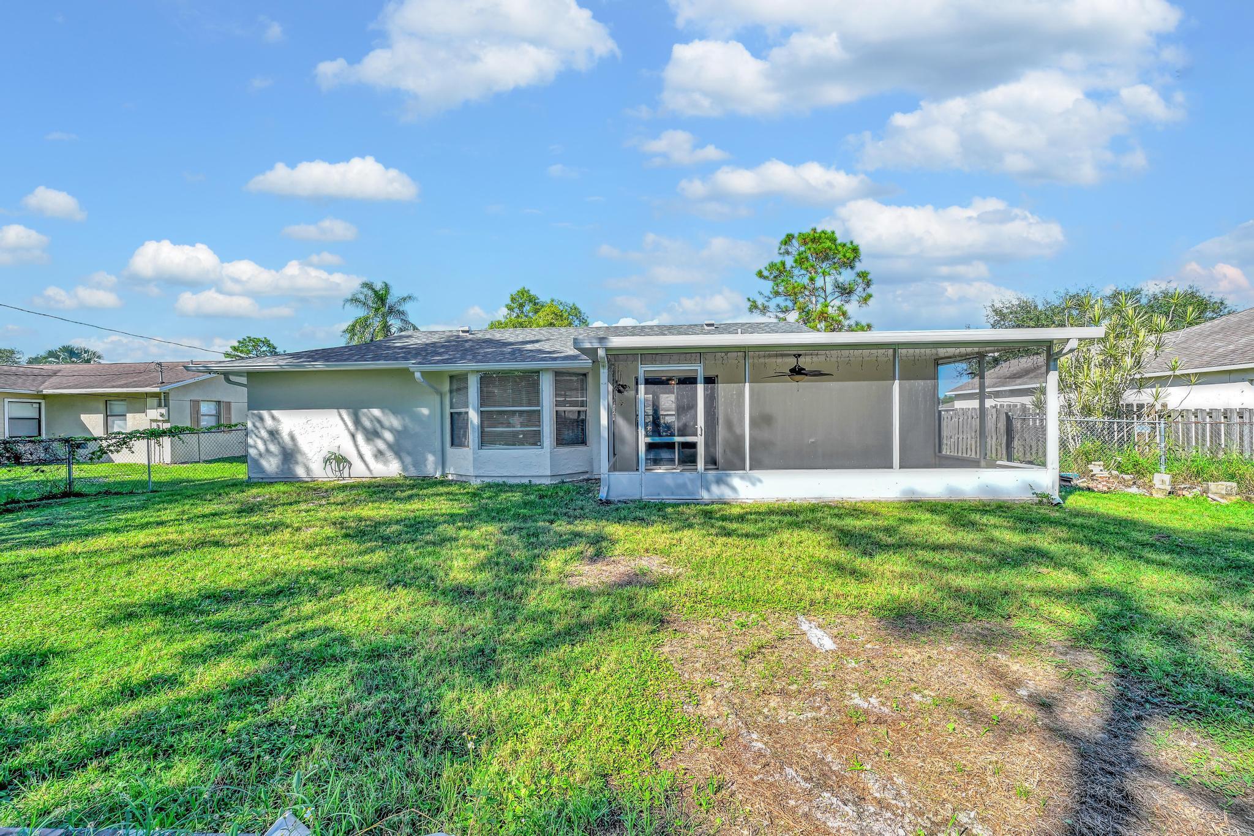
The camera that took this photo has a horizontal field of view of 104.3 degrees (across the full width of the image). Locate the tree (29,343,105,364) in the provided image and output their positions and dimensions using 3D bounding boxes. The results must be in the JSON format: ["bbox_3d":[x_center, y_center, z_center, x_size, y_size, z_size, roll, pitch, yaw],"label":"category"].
[{"bbox_3d":[-37.800,-1.850,33.000,4.700,6.500,4.700,0,0,0],"label":"tree"}]

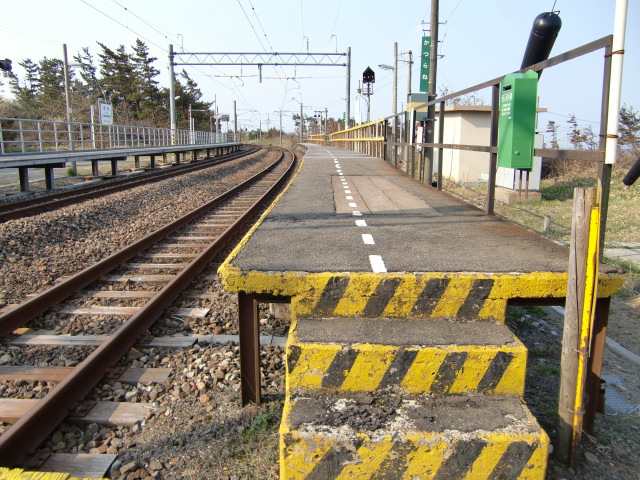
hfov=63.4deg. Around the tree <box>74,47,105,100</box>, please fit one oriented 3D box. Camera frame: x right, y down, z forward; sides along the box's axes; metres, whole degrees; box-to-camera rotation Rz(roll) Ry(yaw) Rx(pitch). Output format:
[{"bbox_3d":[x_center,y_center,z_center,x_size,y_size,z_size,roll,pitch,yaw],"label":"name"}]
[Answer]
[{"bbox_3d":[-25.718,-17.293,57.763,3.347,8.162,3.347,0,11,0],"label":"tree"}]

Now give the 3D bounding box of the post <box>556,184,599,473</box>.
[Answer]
[{"bbox_3d":[1.369,0.501,2.766,0.120,1.561,0.120,-2,11,0],"label":"post"}]

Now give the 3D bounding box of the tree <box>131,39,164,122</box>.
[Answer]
[{"bbox_3d":[-19.901,-17.674,59.726,3.923,10.555,3.923,0,11,0],"label":"tree"}]

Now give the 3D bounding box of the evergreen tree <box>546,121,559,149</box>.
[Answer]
[{"bbox_3d":[21.136,-9.446,47.062,1.091,2.763,1.091,0,11,0],"label":"evergreen tree"}]

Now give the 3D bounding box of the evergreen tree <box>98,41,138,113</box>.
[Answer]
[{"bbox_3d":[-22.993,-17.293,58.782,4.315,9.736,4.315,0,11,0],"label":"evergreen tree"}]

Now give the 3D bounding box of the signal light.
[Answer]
[{"bbox_3d":[3.015,-10.065,31.662,0.758,1.021,0.400,0,11,0],"label":"signal light"}]

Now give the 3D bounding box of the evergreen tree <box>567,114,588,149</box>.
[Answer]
[{"bbox_3d":[21.922,-9.099,44.074,1.873,3.085,1.873,0,11,0],"label":"evergreen tree"}]

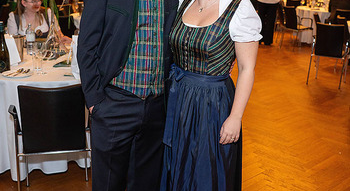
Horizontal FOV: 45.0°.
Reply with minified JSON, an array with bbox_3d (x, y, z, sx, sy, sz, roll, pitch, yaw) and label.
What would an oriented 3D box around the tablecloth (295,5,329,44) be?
[{"bbox_3d":[3.561,-1.630,9.765,1.650,0.770,1.650,2,17,0],"label":"tablecloth"}]

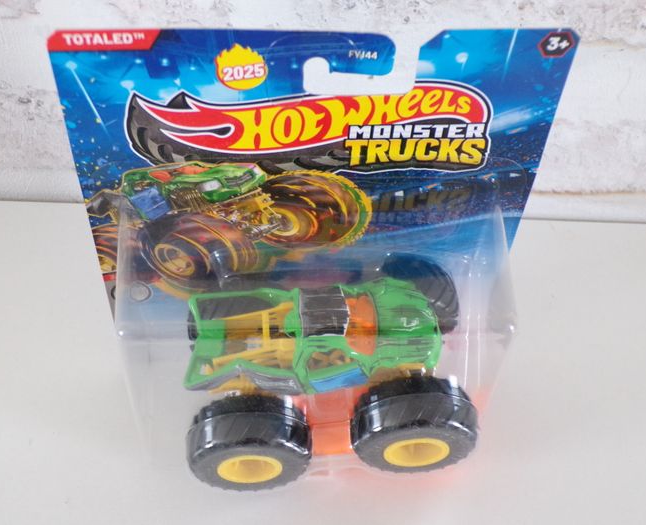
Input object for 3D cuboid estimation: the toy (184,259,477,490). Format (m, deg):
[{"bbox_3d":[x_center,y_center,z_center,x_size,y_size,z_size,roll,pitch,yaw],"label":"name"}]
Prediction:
[{"bbox_3d":[0.001,0.031,0.272,0.091,0.054,0.063,-5,52,0],"label":"toy"}]

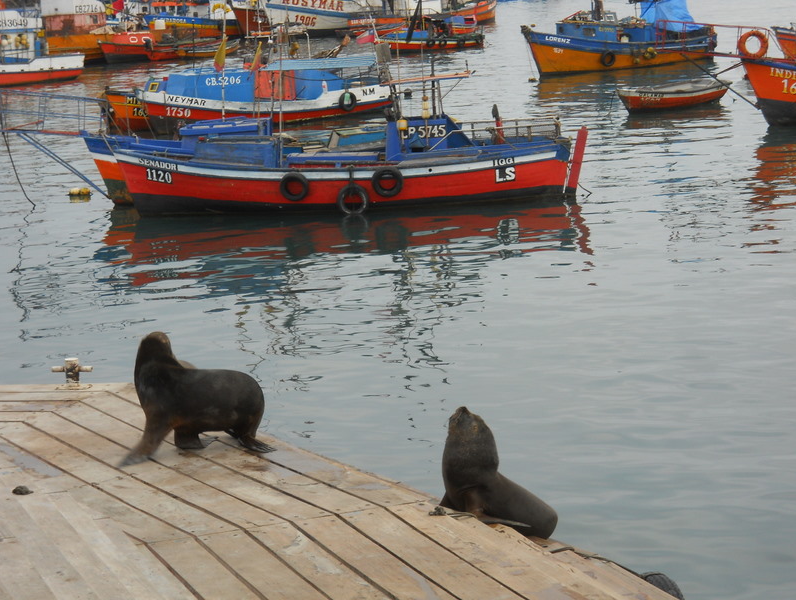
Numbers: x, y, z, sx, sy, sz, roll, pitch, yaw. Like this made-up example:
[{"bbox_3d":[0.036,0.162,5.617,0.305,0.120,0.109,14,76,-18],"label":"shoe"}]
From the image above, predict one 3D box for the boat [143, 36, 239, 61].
[{"bbox_3d":[-9.296,-11.174,100.478,4.600,0.900,1.500,-7,11,-27],"label":"boat"}]

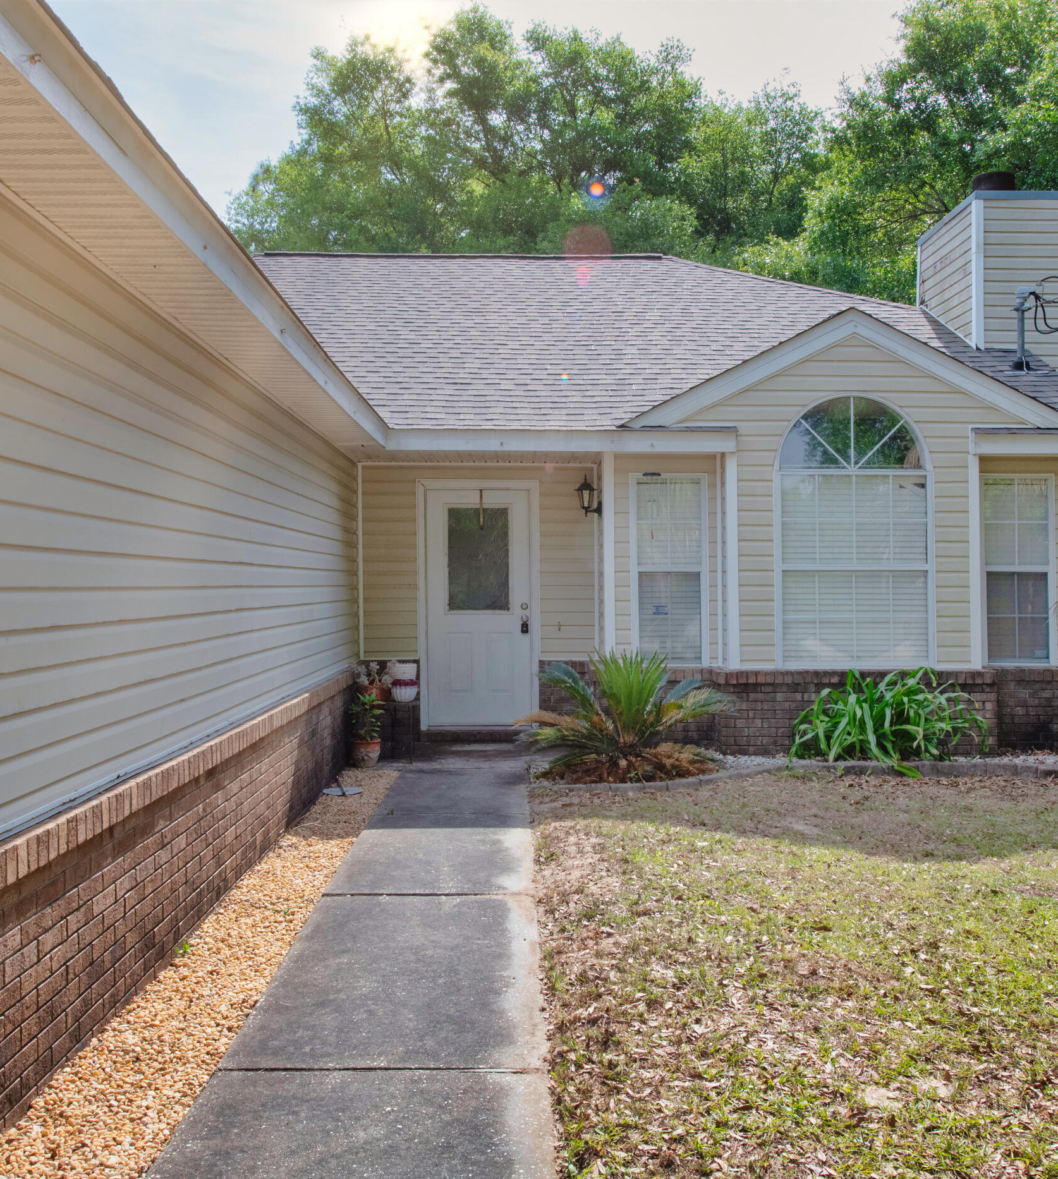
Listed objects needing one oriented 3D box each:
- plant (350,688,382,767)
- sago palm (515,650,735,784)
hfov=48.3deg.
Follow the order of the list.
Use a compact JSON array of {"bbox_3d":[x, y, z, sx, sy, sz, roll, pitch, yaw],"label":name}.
[{"bbox_3d":[-1.232,1.045,8.920,0.260,0.580,0.260,0,0,0],"label":"plant"},{"bbox_3d":[0.689,0.862,8.400,1.520,0.870,1.350,0,0,0],"label":"sago palm"}]

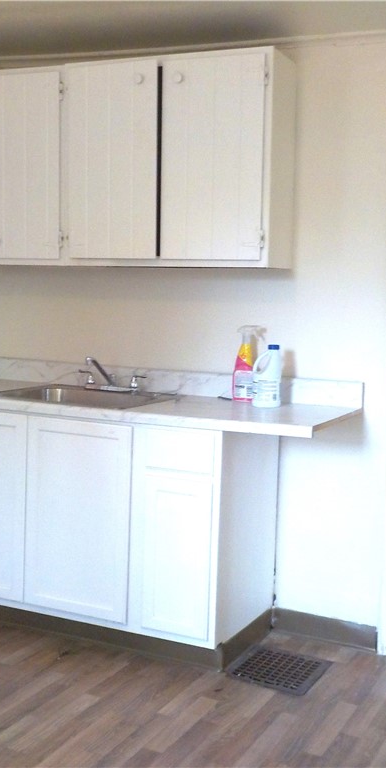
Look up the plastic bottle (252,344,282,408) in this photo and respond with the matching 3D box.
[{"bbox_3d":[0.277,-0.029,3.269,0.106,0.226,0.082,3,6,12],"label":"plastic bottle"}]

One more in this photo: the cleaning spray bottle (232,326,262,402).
[{"bbox_3d":[0.213,-0.076,3.403,0.124,0.291,0.060,4,6,25],"label":"cleaning spray bottle"}]

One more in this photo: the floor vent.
[{"bbox_3d":[0.313,1.009,3.162,0.294,0.012,0.335,4,6,25],"label":"floor vent"}]

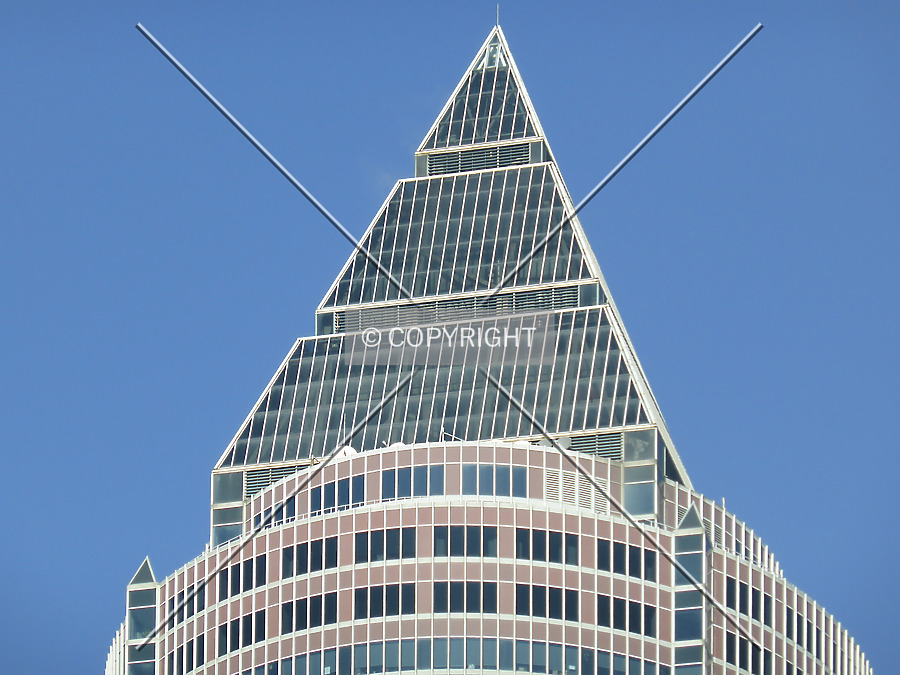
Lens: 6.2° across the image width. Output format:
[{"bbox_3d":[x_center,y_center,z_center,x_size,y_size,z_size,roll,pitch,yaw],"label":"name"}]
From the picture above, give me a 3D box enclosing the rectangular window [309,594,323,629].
[{"bbox_3d":[-7.031,14.323,432.209,0.720,1.800,0.150,-12,-35,21],"label":"rectangular window"}]

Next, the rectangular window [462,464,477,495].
[{"bbox_3d":[0.986,7.178,415.720,0.690,1.740,0.150,-1,-32,4],"label":"rectangular window"}]

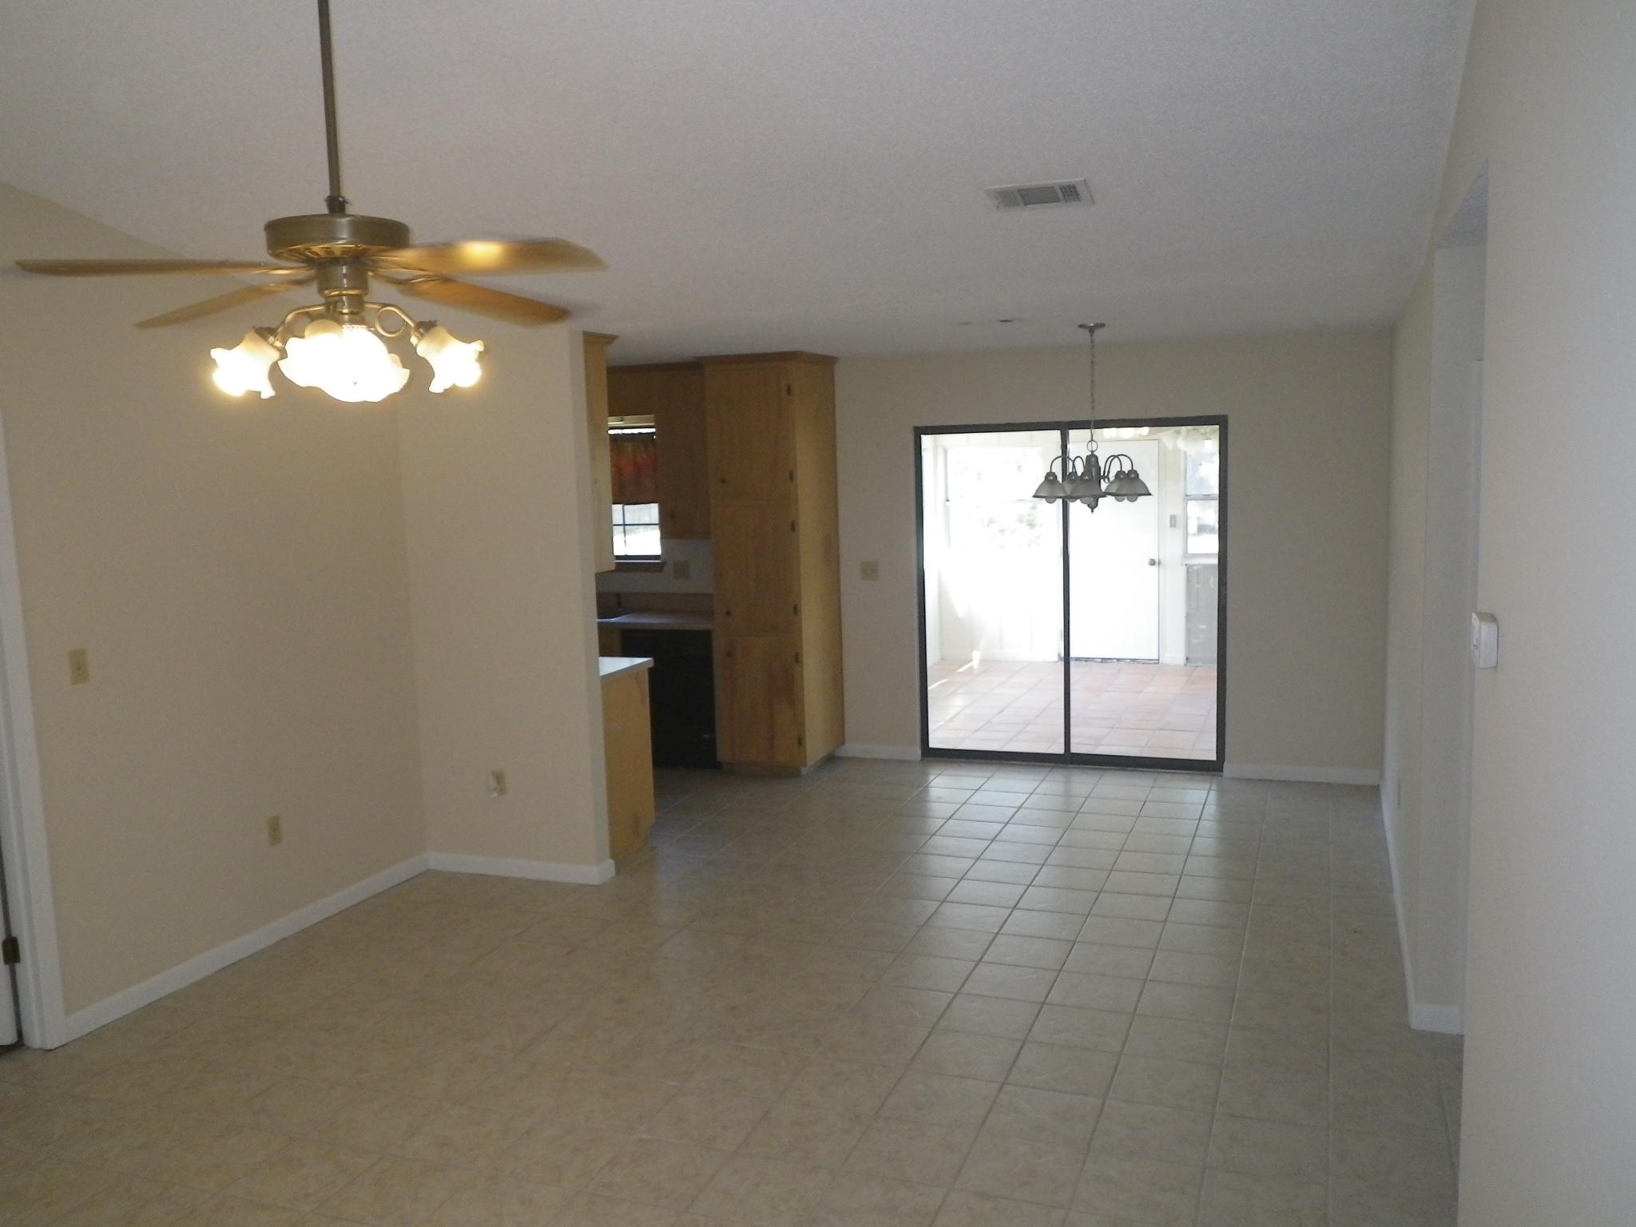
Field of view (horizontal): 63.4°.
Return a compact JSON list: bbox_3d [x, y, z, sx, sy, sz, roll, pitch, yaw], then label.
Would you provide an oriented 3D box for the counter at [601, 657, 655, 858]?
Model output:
[{"bbox_3d":[-1.228,0.705,6.425,0.700,0.913,0.609,1,7,21],"label":"counter"}]

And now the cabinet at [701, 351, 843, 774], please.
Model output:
[{"bbox_3d":[-0.266,-0.296,8.046,0.618,2.471,0.639,1,7,21],"label":"cabinet"}]

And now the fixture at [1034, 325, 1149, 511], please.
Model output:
[{"bbox_3d":[1.332,-0.935,6.418,0.575,0.907,0.575,1,7,21],"label":"fixture"}]

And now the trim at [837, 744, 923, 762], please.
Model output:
[{"bbox_3d":[0.364,0.863,8.282,0.542,0.082,0.018,1,7,21],"label":"trim"}]

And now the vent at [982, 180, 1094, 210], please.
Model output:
[{"bbox_3d":[0.678,-1.269,4.025,0.300,0.020,0.175,1,-6,21],"label":"vent"}]

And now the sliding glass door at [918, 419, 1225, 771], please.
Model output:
[{"bbox_3d":[1.457,-0.098,7.792,1.815,2.047,0.110,1,7,21],"label":"sliding glass door"}]

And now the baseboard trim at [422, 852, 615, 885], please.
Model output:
[{"bbox_3d":[-1.406,1.168,6.079,0.907,0.082,0.020,1,7,21],"label":"baseboard trim"}]

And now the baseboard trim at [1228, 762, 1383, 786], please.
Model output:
[{"bbox_3d":[2.708,0.902,7.419,0.810,0.082,0.018,1,7,21],"label":"baseboard trim"}]

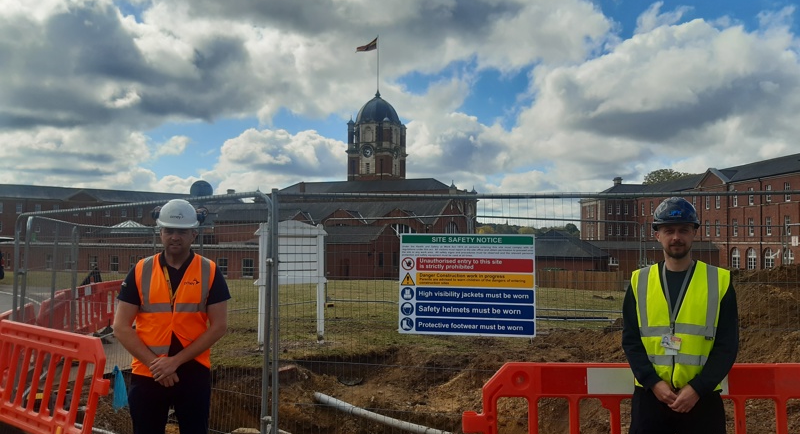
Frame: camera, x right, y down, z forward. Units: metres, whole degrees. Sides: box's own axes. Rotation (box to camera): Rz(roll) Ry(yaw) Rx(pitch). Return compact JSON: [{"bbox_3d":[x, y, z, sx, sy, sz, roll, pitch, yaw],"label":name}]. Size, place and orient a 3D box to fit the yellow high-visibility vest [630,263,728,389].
[{"bbox_3d":[1.307,0.492,2.800,0.460,0.600,0.280,-1,-2,27],"label":"yellow high-visibility vest"}]

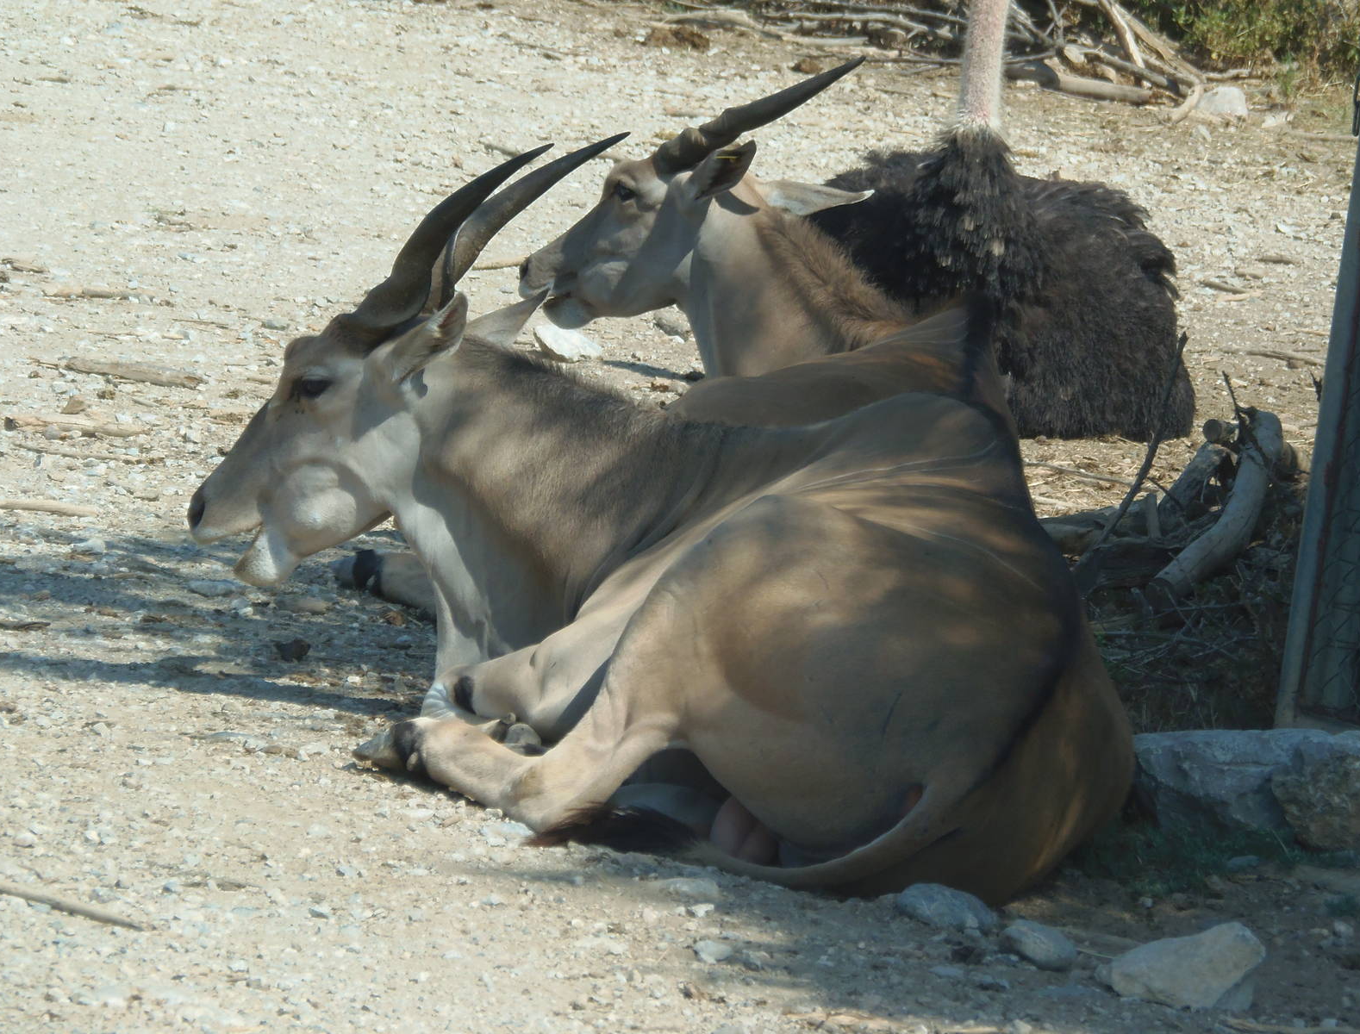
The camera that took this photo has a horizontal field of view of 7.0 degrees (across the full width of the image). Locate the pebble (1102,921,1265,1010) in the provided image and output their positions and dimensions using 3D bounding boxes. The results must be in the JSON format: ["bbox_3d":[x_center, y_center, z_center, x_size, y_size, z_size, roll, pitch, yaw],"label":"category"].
[{"bbox_3d":[0.703,0.625,15.488,0.208,0.108,0.140,8,6,0],"label":"pebble"}]

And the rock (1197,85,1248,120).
[{"bbox_3d":[1.647,-1.257,33.723,0.150,0.095,0.110,8,6,0],"label":"rock"}]

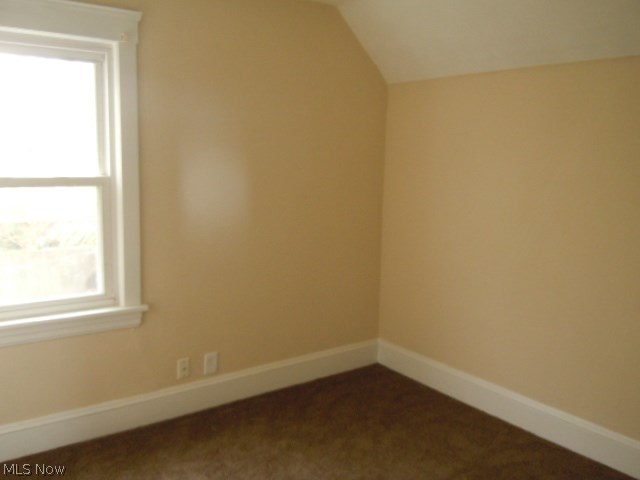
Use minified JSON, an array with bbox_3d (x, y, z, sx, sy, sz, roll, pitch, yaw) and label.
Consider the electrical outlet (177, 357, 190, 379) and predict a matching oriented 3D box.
[{"bbox_3d":[-0.738,0.693,2.995,0.070,0.110,0.012,-5,11,-37],"label":"electrical outlet"}]

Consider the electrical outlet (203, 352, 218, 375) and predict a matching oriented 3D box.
[{"bbox_3d":[-0.607,0.688,3.093,0.079,0.121,0.012,-5,11,-37],"label":"electrical outlet"}]

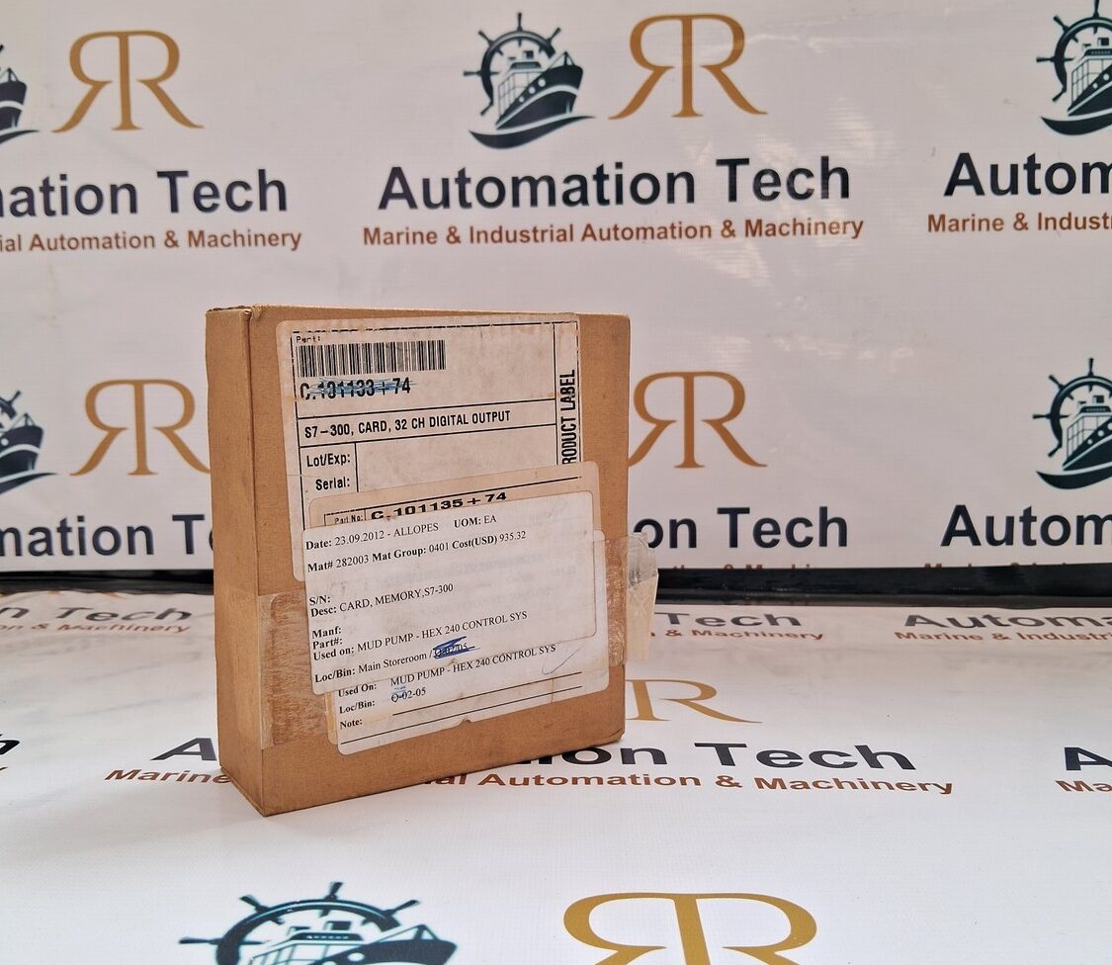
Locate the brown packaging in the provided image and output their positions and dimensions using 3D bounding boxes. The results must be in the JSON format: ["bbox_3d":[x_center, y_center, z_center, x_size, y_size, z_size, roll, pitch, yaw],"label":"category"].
[{"bbox_3d":[-0.043,0.019,0.376,0.130,0.150,0.047,-4,8,-31],"label":"brown packaging"}]

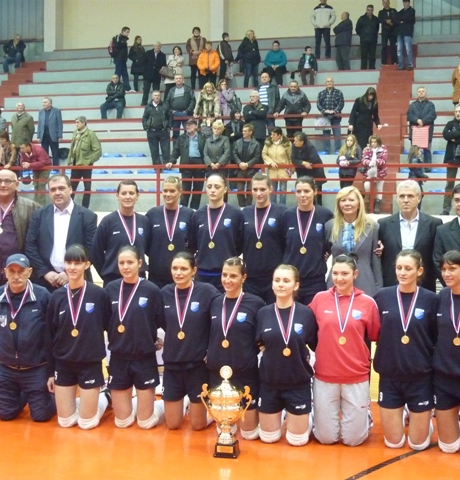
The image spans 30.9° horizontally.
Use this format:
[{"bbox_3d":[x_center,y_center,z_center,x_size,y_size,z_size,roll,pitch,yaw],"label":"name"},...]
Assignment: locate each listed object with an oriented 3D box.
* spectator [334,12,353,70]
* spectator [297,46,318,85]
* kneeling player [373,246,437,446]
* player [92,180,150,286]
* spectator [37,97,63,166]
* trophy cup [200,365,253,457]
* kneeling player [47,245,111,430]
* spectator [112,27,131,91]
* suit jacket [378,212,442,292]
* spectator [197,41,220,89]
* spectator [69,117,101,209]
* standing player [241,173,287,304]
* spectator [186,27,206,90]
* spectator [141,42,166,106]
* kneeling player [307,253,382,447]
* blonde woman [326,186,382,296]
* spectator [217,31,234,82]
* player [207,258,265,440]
[{"bbox_3d":[2.961,-5.134,21.762,0.500,1.660,0.450,-2,4,-30],"label":"spectator"},{"bbox_3d":[2.119,-4.722,22.600,0.500,1.051,0.580,0,3,0],"label":"spectator"},{"bbox_3d":[1.251,0.723,5.824,0.500,1.328,0.600,1,4,14],"label":"kneeling player"},{"bbox_3d":[-0.892,0.402,6.862,0.520,1.813,0.330,0,3,-3],"label":"player"},{"bbox_3d":[-3.992,-2.288,18.457,0.570,1.740,0.370,1,4,14],"label":"spectator"},{"bbox_3d":[-0.022,1.053,5.243,0.320,0.543,0.220,1,4,10],"label":"trophy cup"},{"bbox_3d":[-1.055,0.678,6.189,0.480,1.327,0.620,1,3,6],"label":"kneeling player"},{"bbox_3d":[-3.049,-5.129,23.660,0.550,1.830,0.500,2,4,32],"label":"spectator"},{"bbox_3d":[1.341,0.175,6.202,0.540,0.760,0.320,1,4,13],"label":"suit jacket"},{"bbox_3d":[-0.593,-4.719,22.455,0.600,1.260,0.580,0,4,8],"label":"spectator"},{"bbox_3d":[-2.736,-1.434,15.700,0.550,1.793,0.420,2,4,37],"label":"spectator"},{"bbox_3d":[0.251,0.387,6.480,0.500,1.820,0.320,0,4,2],"label":"standing player"},{"bbox_3d":[-0.906,-4.902,22.500,0.520,1.717,0.360,0,3,0],"label":"spectator"},{"bbox_3d":[-2.096,-4.553,22.858,0.570,1.750,0.380,0,4,0],"label":"spectator"},{"bbox_3d":[0.816,0.723,5.815,0.500,1.293,0.620,1,3,11],"label":"kneeling player"},{"bbox_3d":[0.926,0.429,6.288,0.480,1.662,0.320,1,4,18],"label":"blonde woman"},{"bbox_3d":[-0.121,-4.812,22.400,0.360,1.521,0.480,3,4,45],"label":"spectator"},{"bbox_3d":[0.100,0.735,5.930,0.480,1.235,0.600,1,3,16],"label":"player"}]

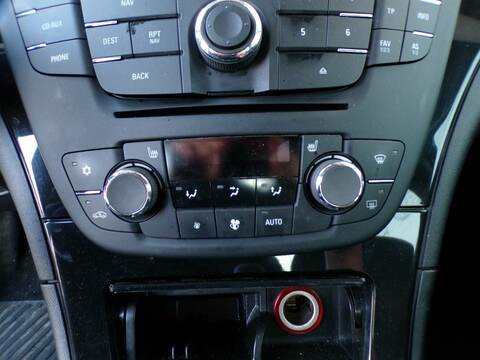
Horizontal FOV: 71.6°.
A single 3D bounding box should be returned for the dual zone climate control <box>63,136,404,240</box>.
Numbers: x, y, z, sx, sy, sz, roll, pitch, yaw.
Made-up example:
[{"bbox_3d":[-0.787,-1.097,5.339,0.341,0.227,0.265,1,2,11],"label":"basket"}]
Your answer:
[{"bbox_3d":[-0.004,0.005,0.192,0.195,0.060,0.035,-2,5,-1],"label":"dual zone climate control"}]

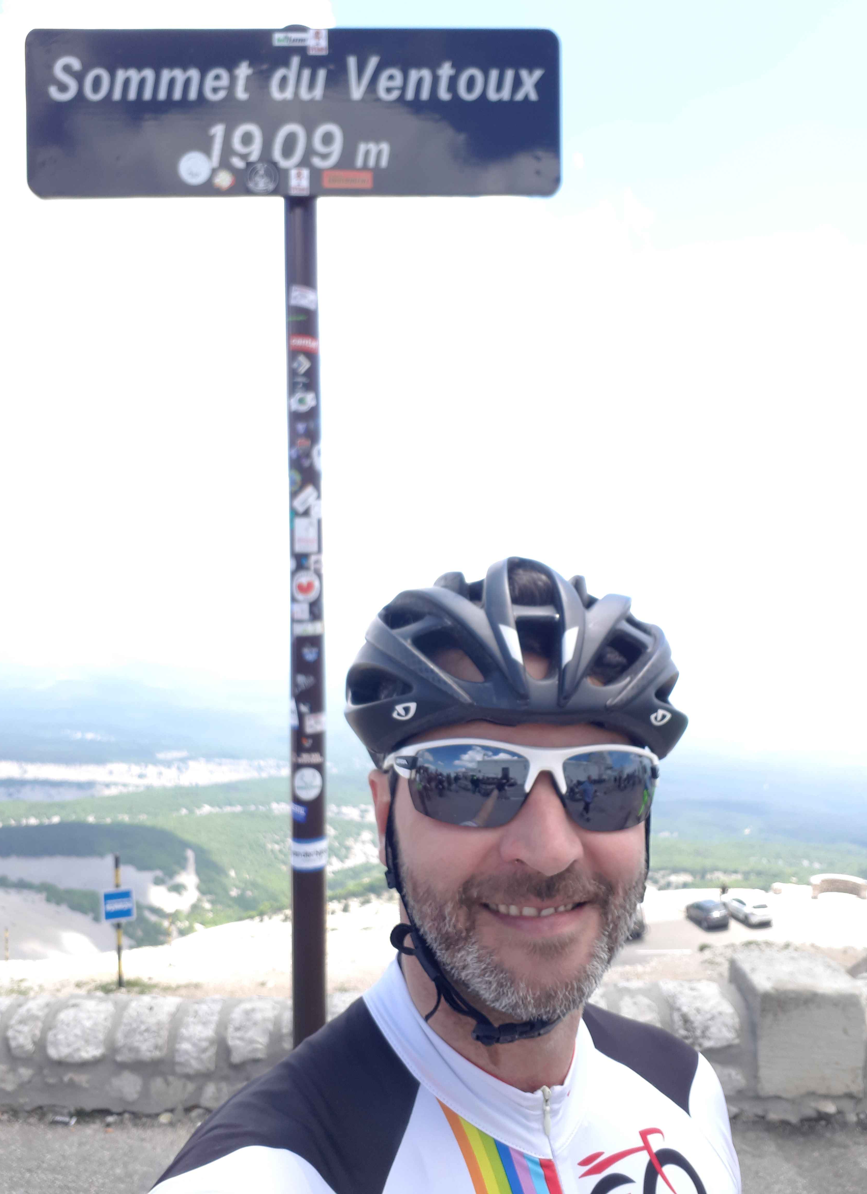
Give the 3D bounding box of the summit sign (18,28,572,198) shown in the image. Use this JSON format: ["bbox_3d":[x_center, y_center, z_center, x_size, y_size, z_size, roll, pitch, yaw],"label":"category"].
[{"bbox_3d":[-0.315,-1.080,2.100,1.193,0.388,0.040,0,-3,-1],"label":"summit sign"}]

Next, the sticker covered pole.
[{"bbox_3d":[-0.283,0.252,2.064,0.073,3.144,0.073,-1,-3,-1],"label":"sticker covered pole"}]

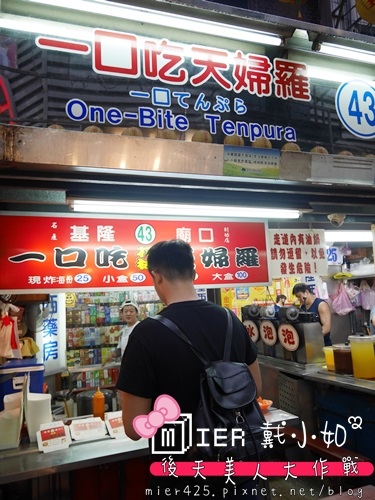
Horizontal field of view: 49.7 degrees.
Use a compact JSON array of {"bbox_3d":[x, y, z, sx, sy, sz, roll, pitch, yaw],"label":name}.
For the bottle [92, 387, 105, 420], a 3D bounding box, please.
[{"bbox_3d":[-0.460,0.811,2.110,0.057,0.187,0.057,-1,-6,-11],"label":"bottle"}]

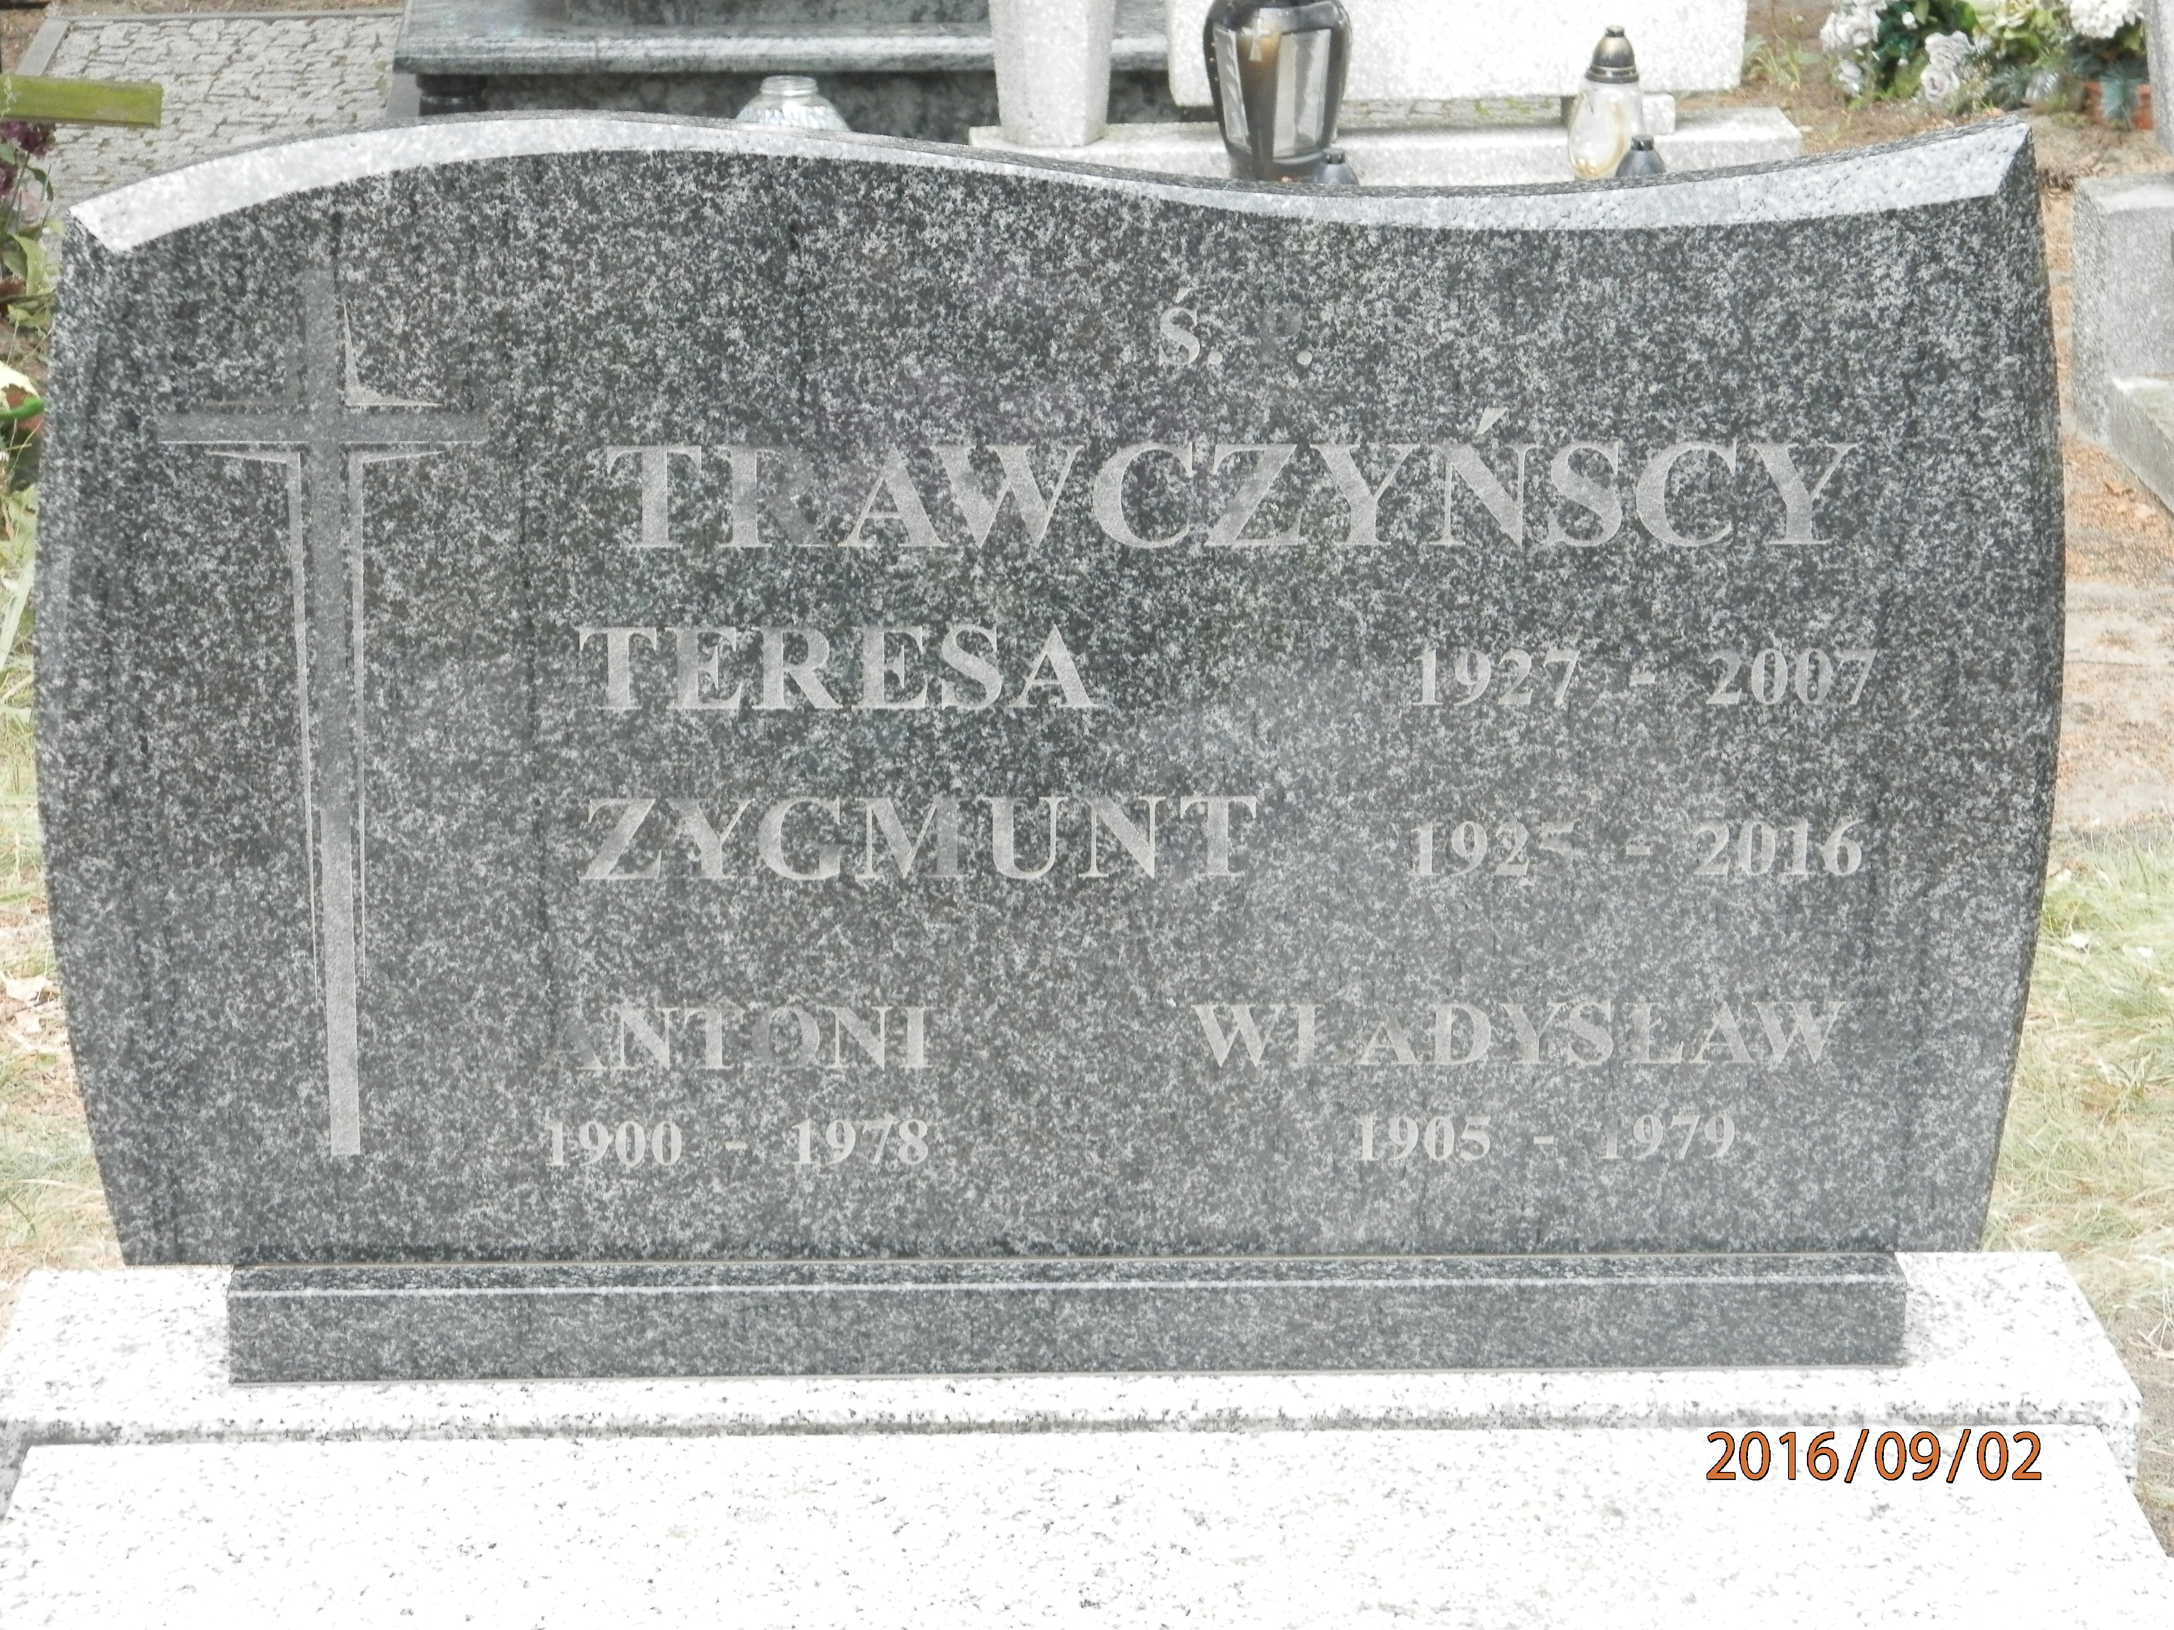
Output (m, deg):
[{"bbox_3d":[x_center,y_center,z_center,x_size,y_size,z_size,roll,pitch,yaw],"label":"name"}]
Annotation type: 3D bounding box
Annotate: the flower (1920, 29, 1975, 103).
[{"bbox_3d":[1.237,-1.076,7.400,0.081,0.100,0.075,4,18,11],"label":"flower"}]

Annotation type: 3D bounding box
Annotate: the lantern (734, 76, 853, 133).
[{"bbox_3d":[-0.335,-0.737,5.830,0.145,0.190,0.145,0,18,0],"label":"lantern"}]

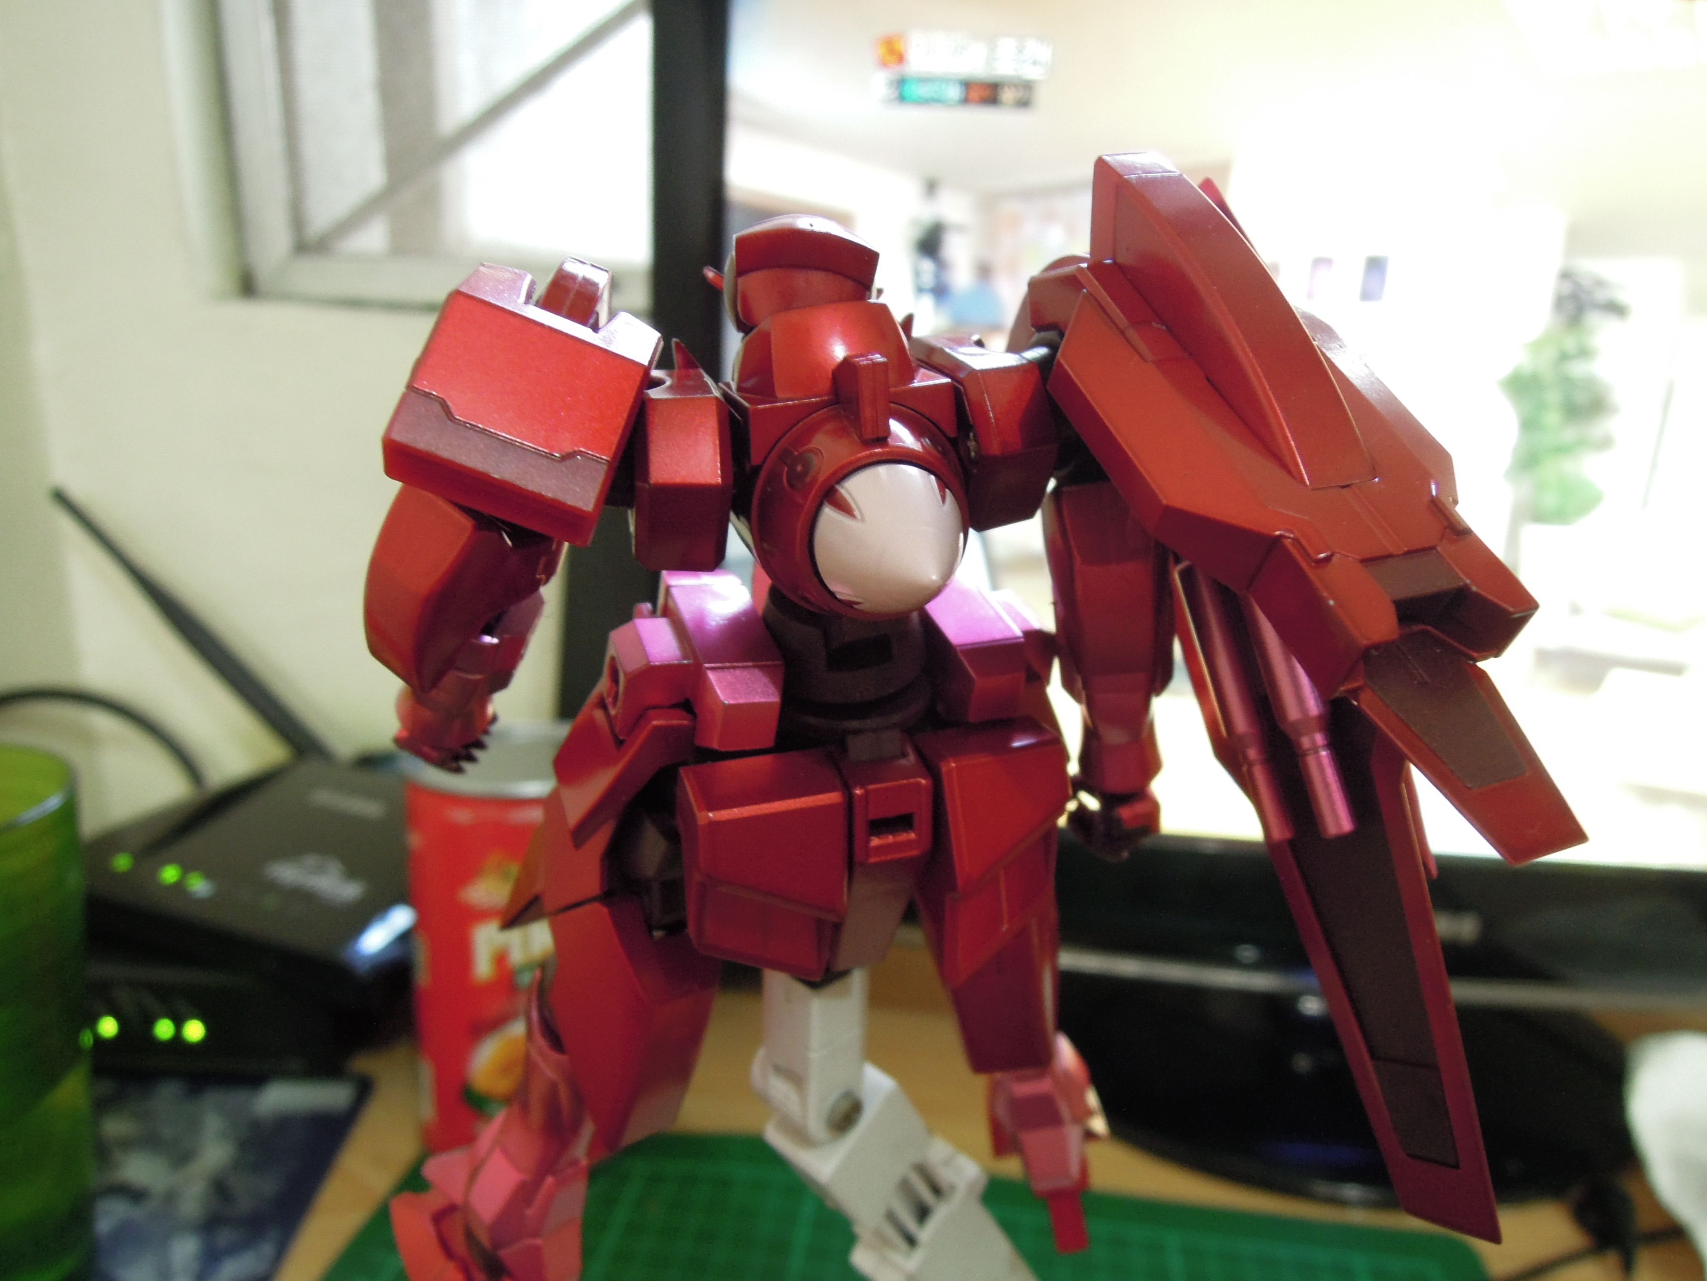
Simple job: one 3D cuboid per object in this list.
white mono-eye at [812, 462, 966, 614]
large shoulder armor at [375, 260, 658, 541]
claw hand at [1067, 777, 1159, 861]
[{"bbox_3d":[0.005,-0.007,0.102,0.014,0.014,0.011,-10,23,-14],"label":"white mono-eye"},{"bbox_3d":[-0.032,-0.025,0.118,0.019,0.020,0.018,20,20,-15],"label":"large shoulder armor"},{"bbox_3d":[0.030,0.021,0.137,0.011,0.010,0.010,-5,19,-11],"label":"claw hand"}]

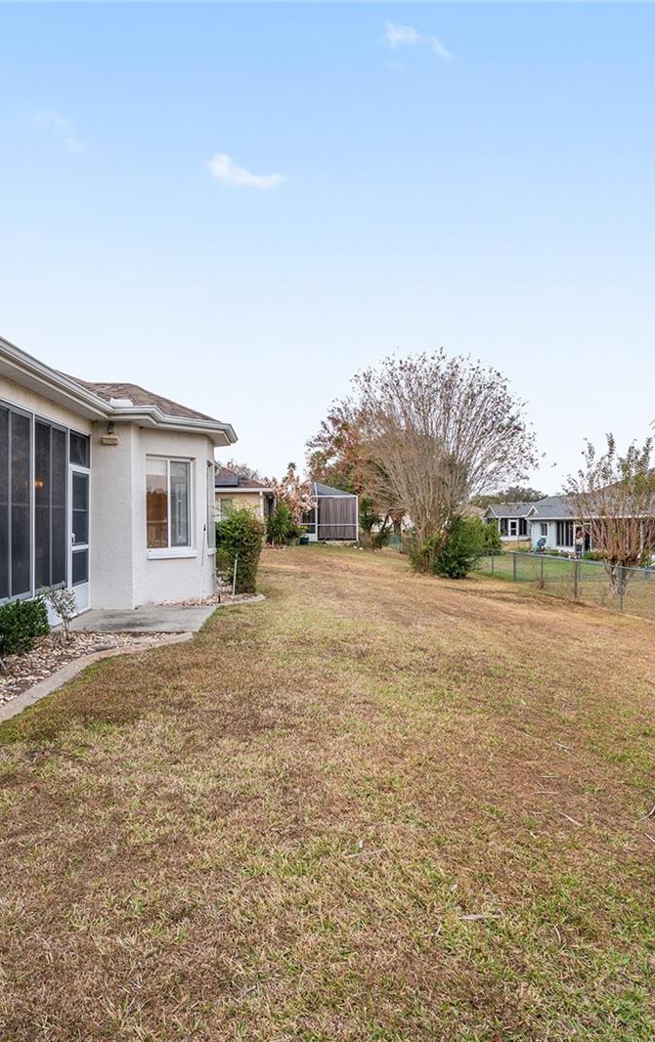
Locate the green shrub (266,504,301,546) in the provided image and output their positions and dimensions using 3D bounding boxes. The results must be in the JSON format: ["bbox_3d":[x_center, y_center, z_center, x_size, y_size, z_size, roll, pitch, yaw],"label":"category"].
[{"bbox_3d":[-2.177,0.221,31.800,1.750,2.050,1.700,0,0,0],"label":"green shrub"}]

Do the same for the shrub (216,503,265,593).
[{"bbox_3d":[-1.725,0.531,12.600,1.050,1.680,1.100,0,0,0],"label":"shrub"}]

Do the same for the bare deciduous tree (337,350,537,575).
[{"bbox_3d":[4.159,-2.228,24.500,7.400,8.300,7.000,0,0,0],"label":"bare deciduous tree"}]

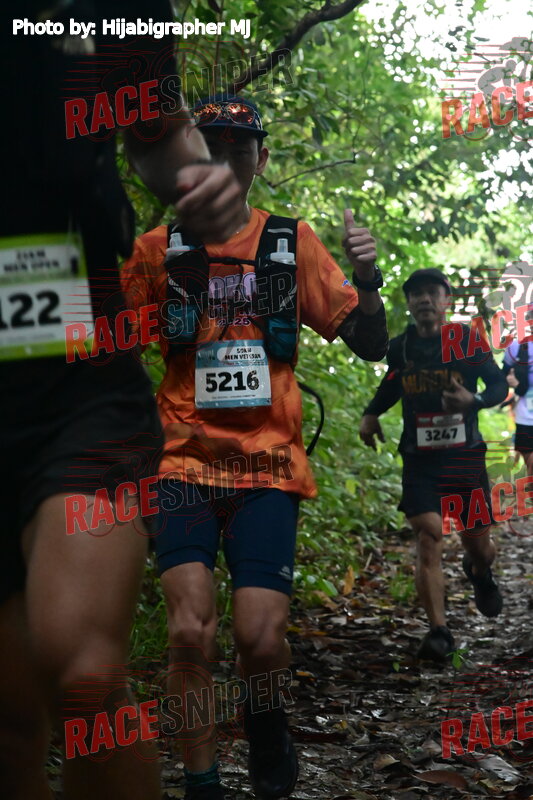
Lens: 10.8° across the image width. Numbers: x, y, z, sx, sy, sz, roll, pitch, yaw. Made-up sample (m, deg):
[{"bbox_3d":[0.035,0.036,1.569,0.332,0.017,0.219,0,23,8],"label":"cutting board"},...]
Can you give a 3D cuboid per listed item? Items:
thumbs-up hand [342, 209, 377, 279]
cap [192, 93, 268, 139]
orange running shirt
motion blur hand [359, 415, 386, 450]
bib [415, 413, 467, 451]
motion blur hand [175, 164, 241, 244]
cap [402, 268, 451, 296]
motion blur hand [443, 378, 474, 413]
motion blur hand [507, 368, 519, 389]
[{"bbox_3d":[0.229,-0.388,6.950,0.083,0.165,0.090,0,-1,6],"label":"thumbs-up hand"},{"bbox_3d":[-0.085,-0.668,6.650,0.175,0.120,0.250,0,-1,7],"label":"cap"},{"bbox_3d":[-0.064,-0.113,6.700,0.560,0.690,0.290,0,-1,5],"label":"orange running shirt"},{"bbox_3d":[0.426,0.131,11.350,0.105,0.142,0.090,0,-1,6],"label":"motion blur hand"},{"bbox_3d":[0.705,0.127,11.350,0.198,0.145,0.020,-3,0,3],"label":"bib"},{"bbox_3d":[-0.074,-0.252,3.600,0.087,0.103,0.100,0,-1,-9],"label":"motion blur hand"},{"bbox_3d":[0.646,-0.475,11.400,0.175,0.120,0.250,0,-1,22],"label":"cap"},{"bbox_3d":[0.762,-0.022,11.200,0.125,0.140,0.090,0,-1,6],"label":"motion blur hand"},{"bbox_3d":[1.440,-0.126,16.500,0.080,0.115,0.090,0,-1,6],"label":"motion blur hand"}]

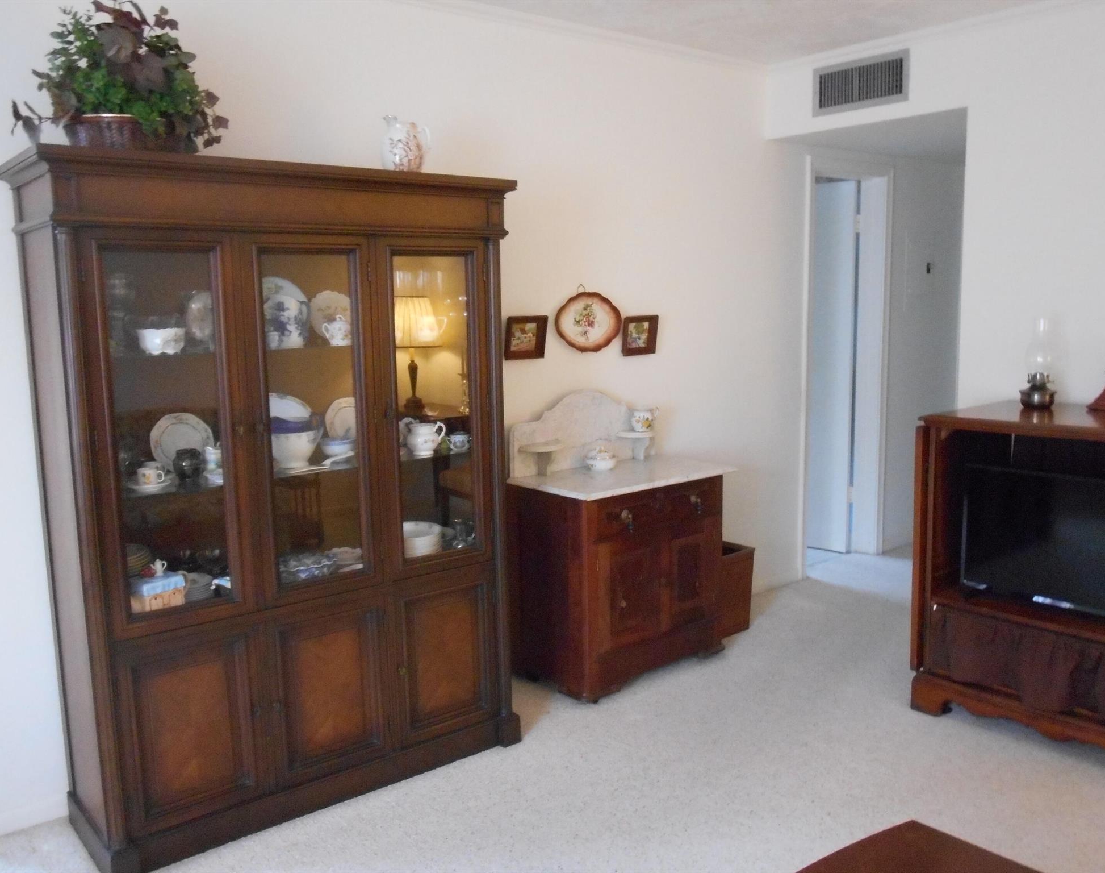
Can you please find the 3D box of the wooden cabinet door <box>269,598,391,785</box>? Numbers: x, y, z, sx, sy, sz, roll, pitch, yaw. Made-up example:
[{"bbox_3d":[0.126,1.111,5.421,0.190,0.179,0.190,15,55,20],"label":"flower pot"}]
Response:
[{"bbox_3d":[-0.631,0.716,2.787,0.370,0.487,0.027,-8,11,-38],"label":"wooden cabinet door"}]

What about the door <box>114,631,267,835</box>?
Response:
[{"bbox_3d":[-0.936,0.757,2.550,0.370,0.478,0.027,-8,11,-38],"label":"door"}]

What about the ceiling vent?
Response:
[{"bbox_3d":[1.260,-1.452,4.020,0.022,0.202,0.457,-8,11,-38],"label":"ceiling vent"}]

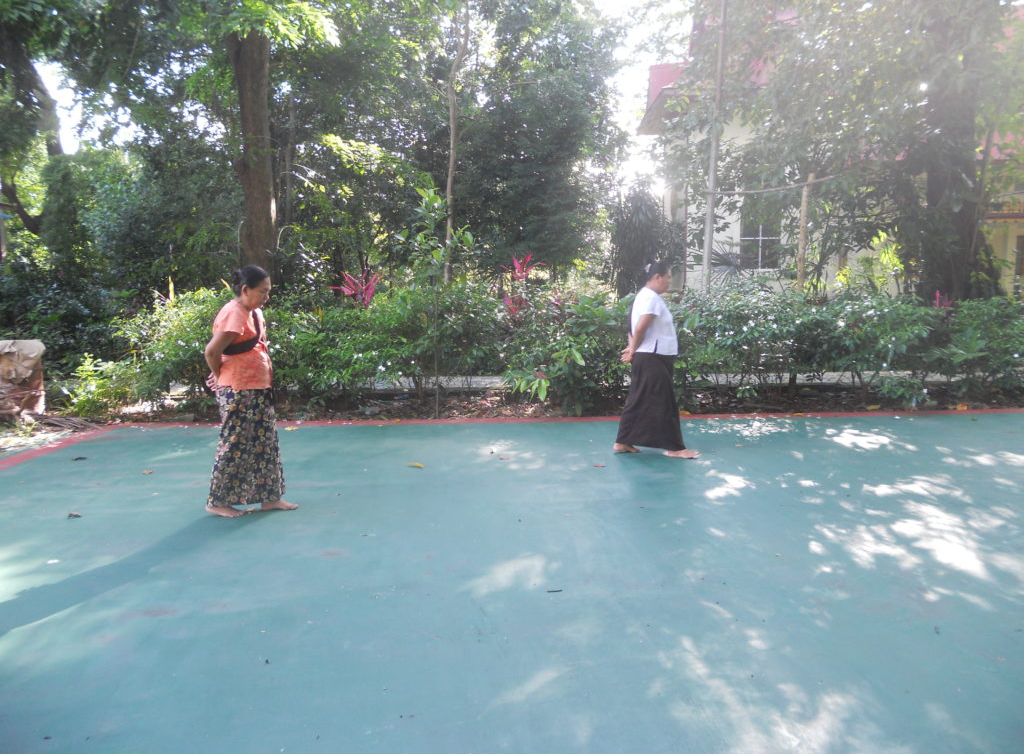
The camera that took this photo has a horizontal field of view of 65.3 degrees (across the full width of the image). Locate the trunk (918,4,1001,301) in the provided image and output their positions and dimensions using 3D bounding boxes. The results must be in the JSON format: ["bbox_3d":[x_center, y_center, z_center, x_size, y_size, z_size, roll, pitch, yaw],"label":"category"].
[{"bbox_3d":[6.934,-3.221,12.376,0.991,4.840,0.800,-1,9,-2],"label":"trunk"}]

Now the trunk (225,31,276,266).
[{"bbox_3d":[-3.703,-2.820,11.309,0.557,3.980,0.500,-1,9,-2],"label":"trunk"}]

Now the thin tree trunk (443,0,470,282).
[{"bbox_3d":[-0.767,-2.862,11.032,0.348,4.282,0.250,-1,9,-2],"label":"thin tree trunk"}]

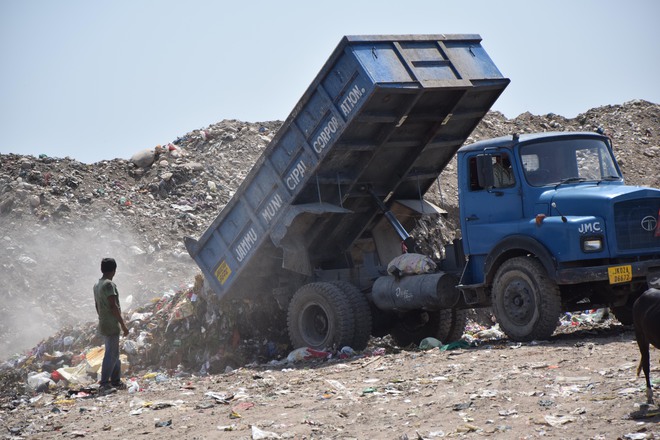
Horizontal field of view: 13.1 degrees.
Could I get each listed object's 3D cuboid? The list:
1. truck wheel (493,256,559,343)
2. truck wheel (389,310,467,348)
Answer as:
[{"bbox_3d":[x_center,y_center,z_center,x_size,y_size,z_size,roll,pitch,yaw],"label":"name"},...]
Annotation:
[{"bbox_3d":[2.417,0.986,35.345,0.284,1.053,1.068,-4,-3,-37],"label":"truck wheel"},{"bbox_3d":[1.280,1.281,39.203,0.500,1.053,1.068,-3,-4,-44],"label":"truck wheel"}]

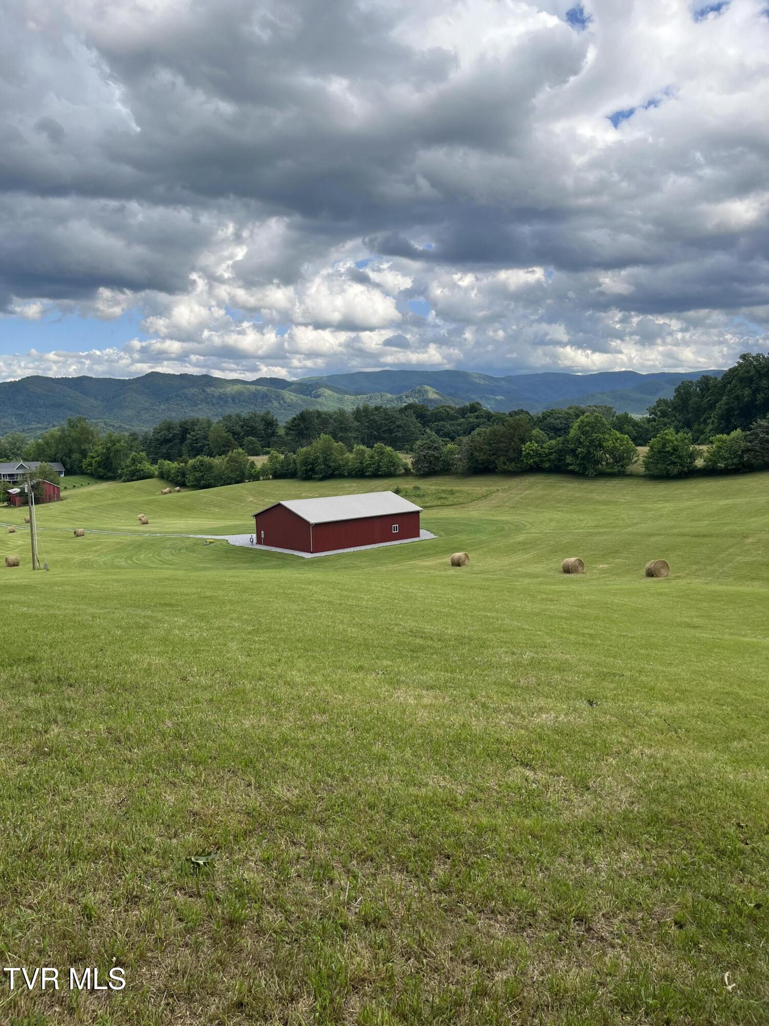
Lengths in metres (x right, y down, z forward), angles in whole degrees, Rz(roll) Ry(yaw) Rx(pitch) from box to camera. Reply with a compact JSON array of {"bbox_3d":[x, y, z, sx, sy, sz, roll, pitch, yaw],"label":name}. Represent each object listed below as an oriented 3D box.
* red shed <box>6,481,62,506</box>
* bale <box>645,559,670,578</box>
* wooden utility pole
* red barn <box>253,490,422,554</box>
[{"bbox_3d":[-87.828,-5.079,193.000,10.600,6.000,10.500,-5,7,-33],"label":"red shed"},{"bbox_3d":[19.780,4.022,55.800,1.280,1.280,1.250,-3,6,-11],"label":"bale"},{"bbox_3d":[-37.825,0.954,82.438,0.320,10.500,0.320,-4,7,-26],"label":"wooden utility pole"},{"bbox_3d":[-6.019,0.749,102.188,18.537,5.901,13.042,-7,8,-41],"label":"red barn"}]

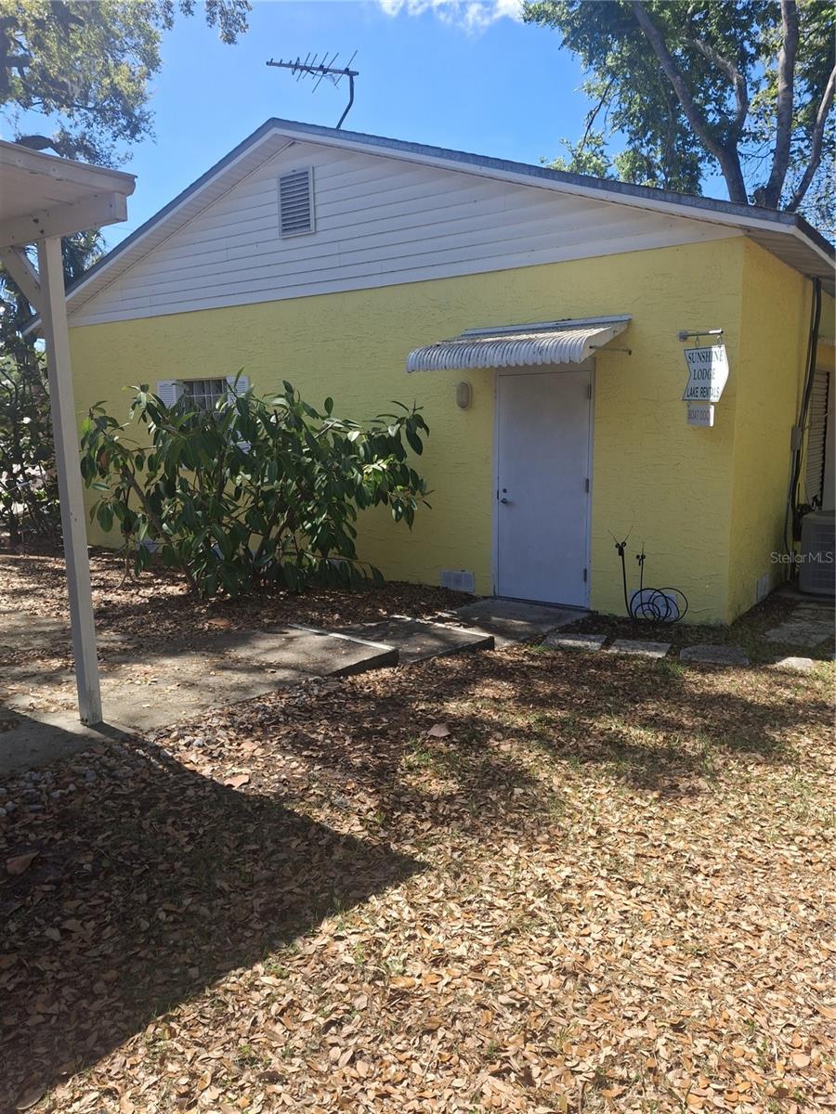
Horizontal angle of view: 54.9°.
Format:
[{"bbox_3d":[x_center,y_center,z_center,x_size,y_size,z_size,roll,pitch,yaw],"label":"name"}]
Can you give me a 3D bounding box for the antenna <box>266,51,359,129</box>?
[{"bbox_3d":[-1.095,-4.824,8.533,0.980,0.700,1.000,-4,9,-17],"label":"antenna"}]

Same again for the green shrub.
[{"bbox_3d":[-1.849,-0.719,8.356,4.250,2.150,1.650,5,11,33],"label":"green shrub"}]

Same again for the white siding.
[{"bbox_3d":[-1.282,-3.589,8.587,9.000,1.600,0.090,5,11,33],"label":"white siding"}]

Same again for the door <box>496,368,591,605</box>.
[{"bbox_3d":[1.167,-0.622,7.514,0.910,2.120,0.055,5,11,33],"label":"door"}]

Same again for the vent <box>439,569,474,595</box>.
[{"bbox_3d":[0.399,0.257,8.144,0.375,0.205,0.035,5,11,33],"label":"vent"}]

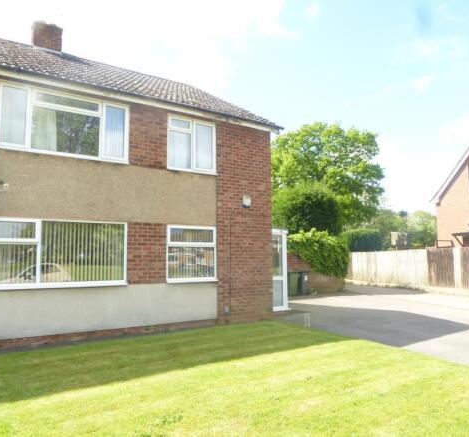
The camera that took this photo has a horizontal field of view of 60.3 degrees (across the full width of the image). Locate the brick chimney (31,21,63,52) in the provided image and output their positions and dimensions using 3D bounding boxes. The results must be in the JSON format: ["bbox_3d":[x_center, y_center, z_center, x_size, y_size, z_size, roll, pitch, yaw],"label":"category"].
[{"bbox_3d":[-5.718,-5.505,12.429,0.790,0.820,0.680,3,-7,-32],"label":"brick chimney"}]

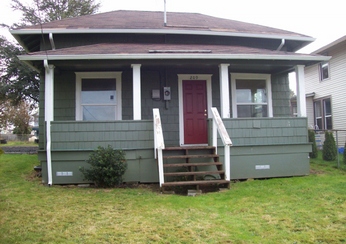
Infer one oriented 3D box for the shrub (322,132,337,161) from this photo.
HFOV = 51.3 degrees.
[{"bbox_3d":[6.136,0.932,14.100,0.560,1.200,0.560,-1,-2,-8],"label":"shrub"}]

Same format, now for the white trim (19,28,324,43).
[{"bbox_3d":[-0.024,-2.634,10.791,9.300,0.150,0.130,-1,-2,-8],"label":"white trim"}]

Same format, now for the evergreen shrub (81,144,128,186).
[{"bbox_3d":[-1.701,1.093,8.837,1.100,1.030,1.000,-1,-2,-8],"label":"evergreen shrub"}]

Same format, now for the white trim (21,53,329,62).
[{"bbox_3d":[0.285,-1.646,9.295,8.150,0.140,0.130,-1,-2,-8],"label":"white trim"}]

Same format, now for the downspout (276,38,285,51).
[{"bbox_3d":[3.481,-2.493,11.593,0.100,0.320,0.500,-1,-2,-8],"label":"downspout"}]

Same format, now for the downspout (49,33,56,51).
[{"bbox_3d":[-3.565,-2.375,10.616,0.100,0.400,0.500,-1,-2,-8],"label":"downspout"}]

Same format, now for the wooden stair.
[{"bbox_3d":[0.471,1.152,8.983,1.620,0.970,1.250,-1,-2,-8],"label":"wooden stair"}]

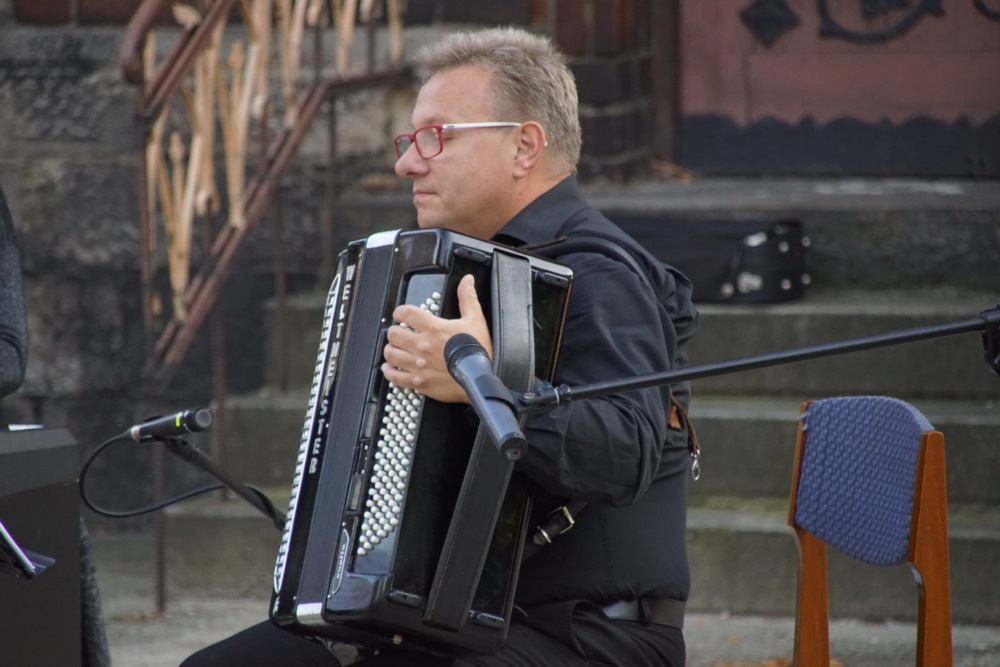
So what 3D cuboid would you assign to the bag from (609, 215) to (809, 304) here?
[{"bbox_3d":[0.283,-0.135,14.900,0.500,0.142,0.190,2,5,17],"label":"bag"}]

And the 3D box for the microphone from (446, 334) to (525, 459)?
[{"bbox_3d":[-0.016,0.074,9.750,0.050,0.050,0.260,0,28,-16],"label":"microphone"}]

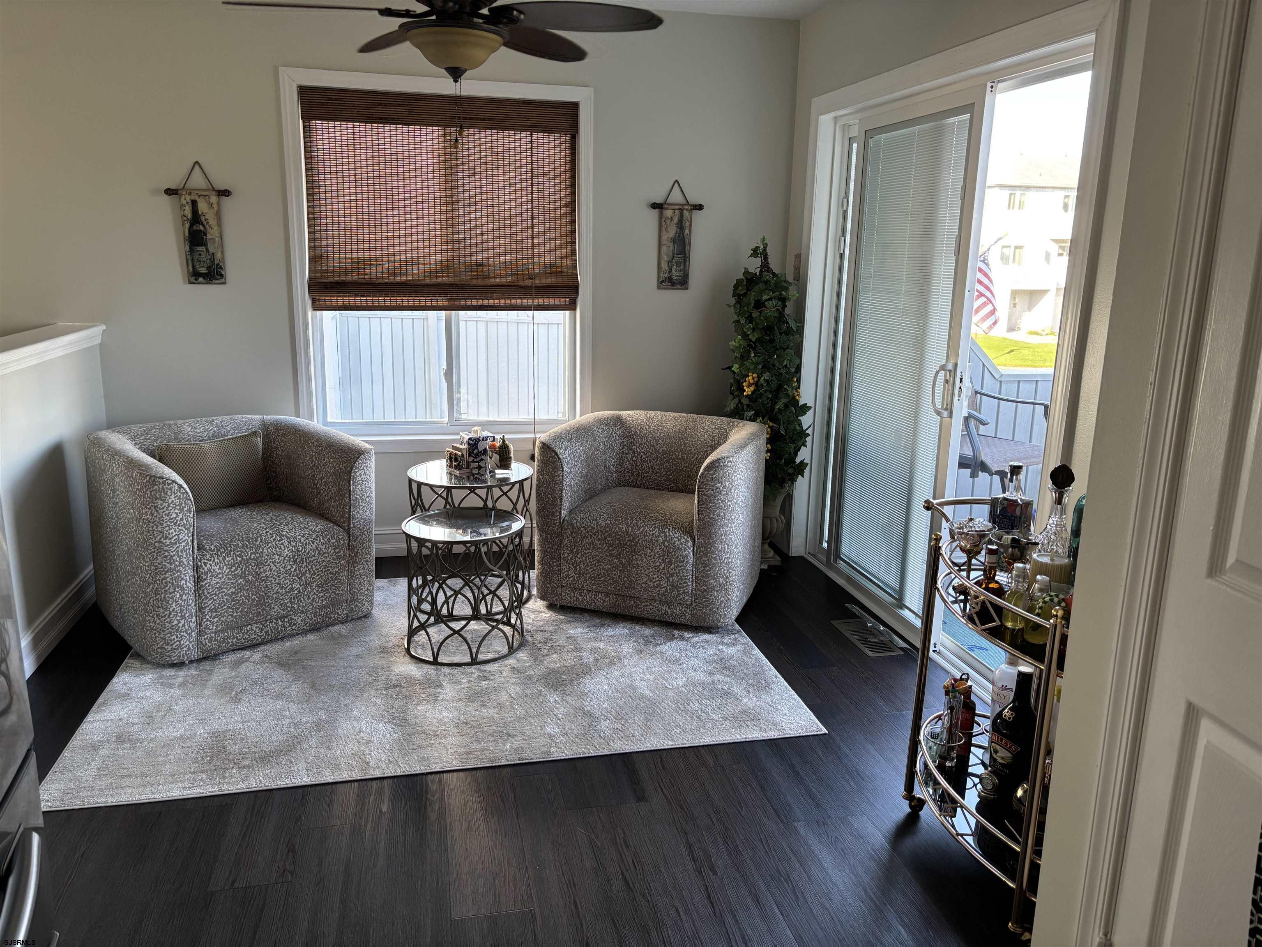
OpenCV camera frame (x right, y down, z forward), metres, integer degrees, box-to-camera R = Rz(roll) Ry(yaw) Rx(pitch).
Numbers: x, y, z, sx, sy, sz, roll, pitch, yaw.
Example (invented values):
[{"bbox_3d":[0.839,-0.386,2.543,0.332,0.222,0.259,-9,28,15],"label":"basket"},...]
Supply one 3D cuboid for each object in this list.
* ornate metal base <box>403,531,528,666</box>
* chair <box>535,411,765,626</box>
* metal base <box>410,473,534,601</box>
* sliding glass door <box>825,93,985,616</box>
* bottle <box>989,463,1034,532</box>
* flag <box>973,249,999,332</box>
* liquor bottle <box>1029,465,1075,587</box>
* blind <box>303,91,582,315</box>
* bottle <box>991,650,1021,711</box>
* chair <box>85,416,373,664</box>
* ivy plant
[{"bbox_3d":[-0.608,0.405,3.465,0.437,0.442,0.437,-2,13,-14],"label":"ornate metal base"},{"bbox_3d":[0.114,0.144,4.074,0.850,0.700,0.860,5,14,17],"label":"chair"},{"bbox_3d":[-0.657,0.252,3.927,0.505,0.528,0.505,-2,13,-14],"label":"metal base"},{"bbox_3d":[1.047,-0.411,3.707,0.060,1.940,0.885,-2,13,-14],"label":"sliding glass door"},{"bbox_3d":[0.941,0.107,2.341,0.076,0.257,0.076,-12,18,-43],"label":"bottle"},{"bbox_3d":[4.780,-2.481,13.000,0.500,1.200,0.350,7,14,22],"label":"flag"},{"bbox_3d":[1.034,0.115,2.305,0.105,0.272,0.105,12,17,38],"label":"liquor bottle"},{"bbox_3d":[-0.808,-1.171,4.148,1.165,0.910,0.080,-2,13,-14],"label":"blind"},{"bbox_3d":[0.958,0.586,2.416,0.078,0.325,0.078,-5,14,-25],"label":"bottle"},{"bbox_3d":[-1.568,0.204,3.681,0.850,0.700,0.870,-10,17,-41],"label":"chair"},{"bbox_3d":[0.608,-0.460,4.347,0.390,1.210,0.370,-2,13,-14],"label":"ivy plant"}]

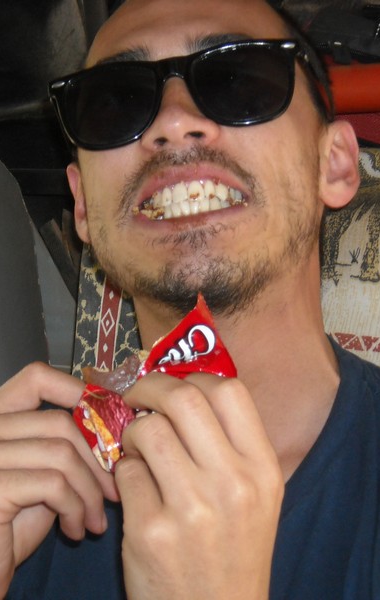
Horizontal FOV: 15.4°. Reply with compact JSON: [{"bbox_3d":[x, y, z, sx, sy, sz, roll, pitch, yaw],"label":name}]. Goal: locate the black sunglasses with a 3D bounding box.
[{"bbox_3d":[0.005,-0.089,0.846,0.150,0.052,0.147,-8,-18,9],"label":"black sunglasses"}]

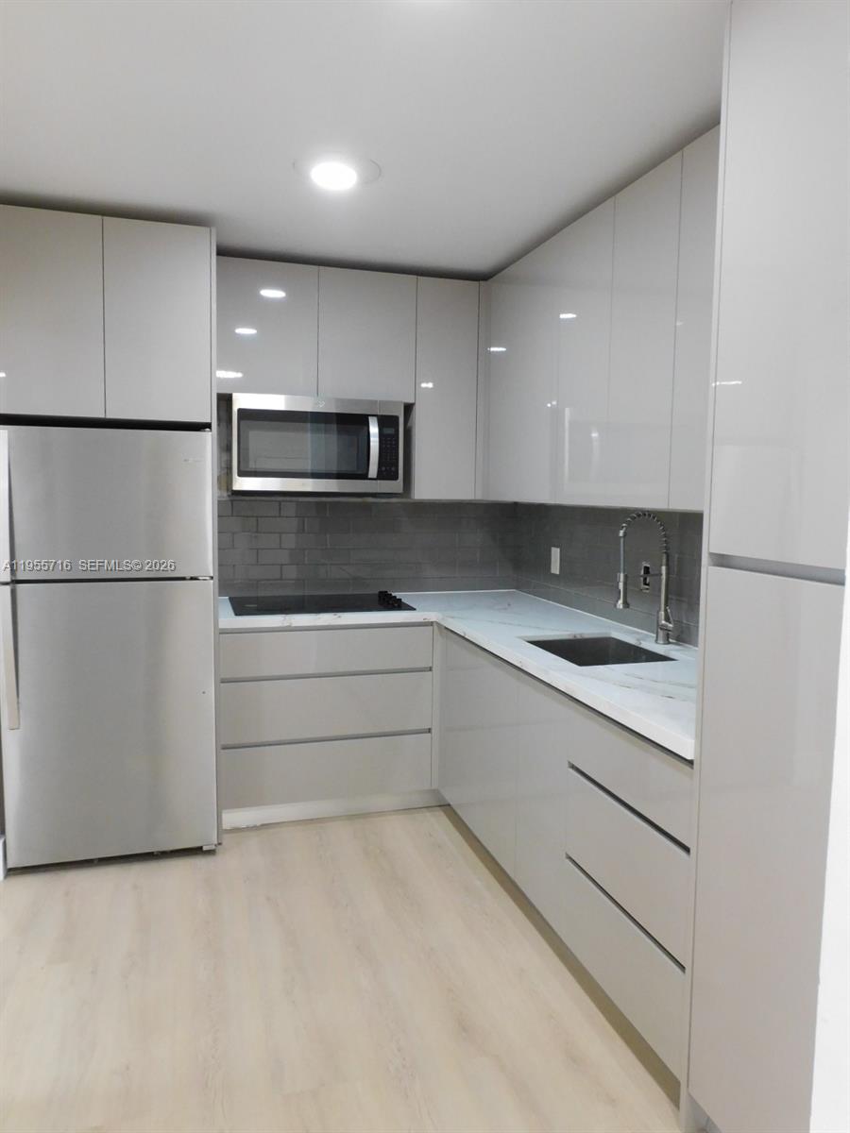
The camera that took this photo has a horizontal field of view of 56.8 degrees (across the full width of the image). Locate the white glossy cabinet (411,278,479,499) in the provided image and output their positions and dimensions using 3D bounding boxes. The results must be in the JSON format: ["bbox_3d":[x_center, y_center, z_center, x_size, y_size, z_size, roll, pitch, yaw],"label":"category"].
[{"bbox_3d":[0.054,-0.835,3.820,0.301,1.014,0.336,-1,6,-17],"label":"white glossy cabinet"}]

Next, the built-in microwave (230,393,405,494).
[{"bbox_3d":[-0.512,-0.550,3.643,0.756,0.414,0.405,-1,6,-17],"label":"built-in microwave"}]

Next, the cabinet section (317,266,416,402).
[{"bbox_3d":[-0.304,-1.057,3.713,0.449,0.571,0.350,-1,6,-17],"label":"cabinet section"}]

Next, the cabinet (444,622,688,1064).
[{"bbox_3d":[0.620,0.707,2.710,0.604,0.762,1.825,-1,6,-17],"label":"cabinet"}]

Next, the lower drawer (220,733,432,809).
[{"bbox_3d":[-0.479,0.852,3.625,0.901,0.261,0.520,-1,6,-17],"label":"lower drawer"}]

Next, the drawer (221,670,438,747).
[{"bbox_3d":[-0.475,0.575,3.598,0.901,0.263,0.520,-1,6,-17],"label":"drawer"}]

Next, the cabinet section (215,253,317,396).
[{"bbox_3d":[-0.731,-1.045,3.563,0.445,0.569,0.336,-1,6,-17],"label":"cabinet section"}]

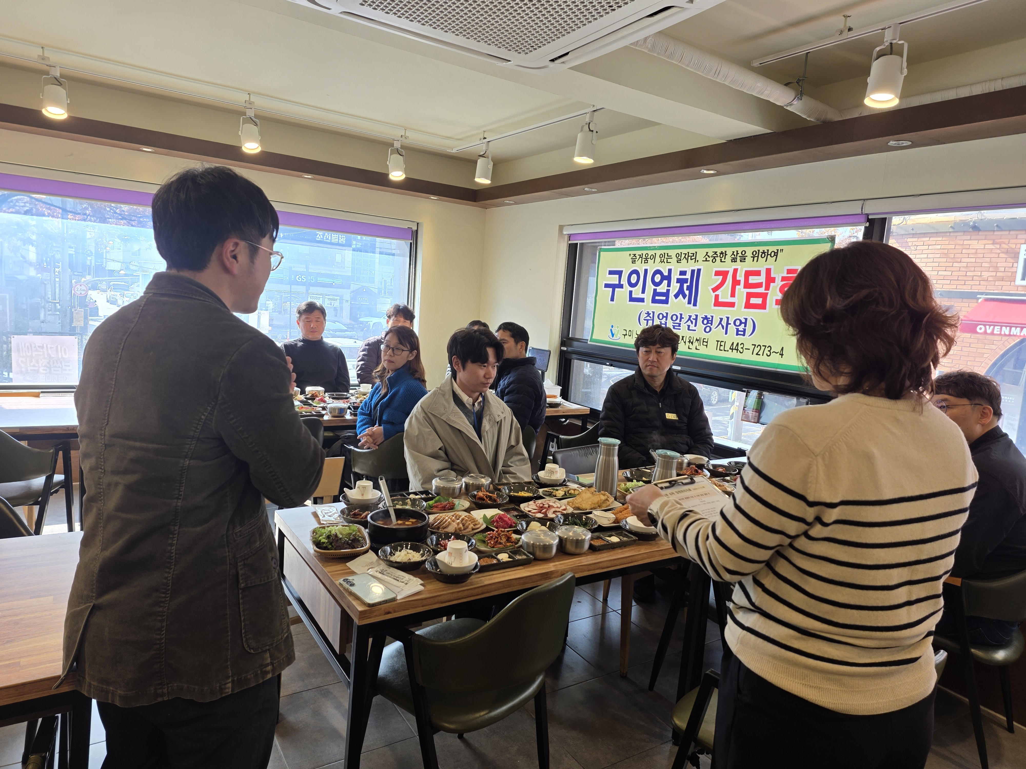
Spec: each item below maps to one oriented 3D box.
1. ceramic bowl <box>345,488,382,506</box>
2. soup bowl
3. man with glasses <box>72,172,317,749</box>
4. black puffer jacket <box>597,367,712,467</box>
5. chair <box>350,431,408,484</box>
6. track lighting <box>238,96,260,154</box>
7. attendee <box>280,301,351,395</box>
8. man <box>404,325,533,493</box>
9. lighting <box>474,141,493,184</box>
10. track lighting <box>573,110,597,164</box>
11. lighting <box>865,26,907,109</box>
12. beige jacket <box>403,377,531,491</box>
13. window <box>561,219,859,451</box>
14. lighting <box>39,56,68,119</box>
[{"bbox_3d":[-0.497,0.383,2.258,0.121,0.050,0.110,4,7,-1],"label":"ceramic bowl"},{"bbox_3d":[-0.329,0.421,1.942,0.174,0.085,0.174,4,7,-1],"label":"soup bowl"},{"bbox_3d":[-0.567,0.461,1.210,0.500,1.661,0.380,10,9,40],"label":"man with glasses"},{"bbox_3d":[0.717,0.295,3.401,0.570,0.735,0.380,4,7,-6],"label":"black puffer jacket"},{"bbox_3d":[-0.723,0.589,3.932,0.560,0.760,0.560,7,7,17],"label":"chair"},{"bbox_3d":[-1.666,-1.641,4.337,0.128,0.321,0.170,0,8,-33],"label":"track lighting"},{"bbox_3d":[-1.287,0.164,4.449,0.520,1.390,0.750,1,8,-25],"label":"attendee"},{"bbox_3d":[-0.122,0.469,2.653,0.530,1.365,0.780,0,8,-30],"label":"man"},{"bbox_3d":[-0.198,-1.562,4.779,0.127,0.274,0.128,0,8,-33],"label":"lighting"},{"bbox_3d":[0.423,-1.399,3.838,0.138,0.285,0.128,0,8,-33],"label":"track lighting"},{"bbox_3d":[1.349,-1.154,2.454,0.141,0.284,0.128,0,8,-33],"label":"lighting"},{"bbox_3d":[-0.167,0.344,2.734,0.530,0.726,0.390,0,8,-30],"label":"beige jacket"},{"bbox_3d":[0.972,-0.326,4.092,0.100,1.211,2.180,0,8,-33],"label":"window"},{"bbox_3d":[-2.530,-1.637,3.766,0.128,0.316,0.165,0,8,-33],"label":"lighting"}]

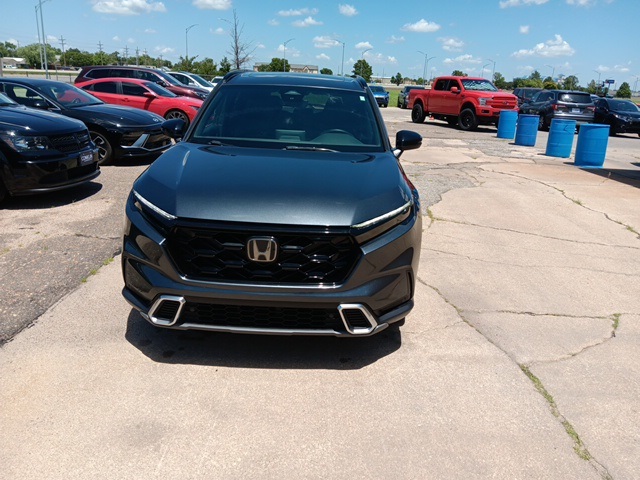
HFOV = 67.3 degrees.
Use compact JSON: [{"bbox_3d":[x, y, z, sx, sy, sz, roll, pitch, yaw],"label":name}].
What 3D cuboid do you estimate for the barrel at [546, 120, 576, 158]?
[{"bbox_3d":[6.330,-2.671,12.619,0.585,0.900,0.585,11,20,24],"label":"barrel"}]

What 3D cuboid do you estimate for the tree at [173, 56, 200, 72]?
[{"bbox_3d":[-20.185,-25.649,73.040,3.513,4.179,3.513,-3,19,-15],"label":"tree"}]

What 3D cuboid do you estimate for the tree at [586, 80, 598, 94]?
[{"bbox_3d":[47.321,-26.115,84.135,1.842,3.423,1.842,12,21,26],"label":"tree"}]

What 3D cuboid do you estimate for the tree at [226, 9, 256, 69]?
[{"bbox_3d":[-10.166,-24.739,62.605,3.835,9.837,3.835,-1,19,-9],"label":"tree"}]

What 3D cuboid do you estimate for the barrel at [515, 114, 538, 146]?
[{"bbox_3d":[6.375,-3.361,14.760,0.585,0.900,0.585,10,20,21],"label":"barrel"}]

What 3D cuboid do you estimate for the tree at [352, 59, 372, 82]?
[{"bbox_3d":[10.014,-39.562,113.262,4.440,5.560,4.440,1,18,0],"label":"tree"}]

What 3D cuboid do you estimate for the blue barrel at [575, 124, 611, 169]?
[{"bbox_3d":[5.943,-2.043,10.495,0.590,0.900,0.590,11,20,27],"label":"blue barrel"}]

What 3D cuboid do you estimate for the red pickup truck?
[{"bbox_3d":[6.096,-5.988,20.925,2.100,2.020,5.800,-5,19,-20],"label":"red pickup truck"}]

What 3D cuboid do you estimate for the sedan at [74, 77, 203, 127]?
[{"bbox_3d":[-5.511,-4.204,14.799,4.800,1.450,1.850,5,19,6],"label":"sedan"}]

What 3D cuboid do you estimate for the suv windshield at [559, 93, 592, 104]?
[{"bbox_3d":[10.829,-5.989,20.374,1.420,0.460,0.200,0,18,-3],"label":"suv windshield"}]

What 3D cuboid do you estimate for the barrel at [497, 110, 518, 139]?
[{"bbox_3d":[6.594,-4.044,16.867,0.585,0.900,0.585,9,20,19],"label":"barrel"}]

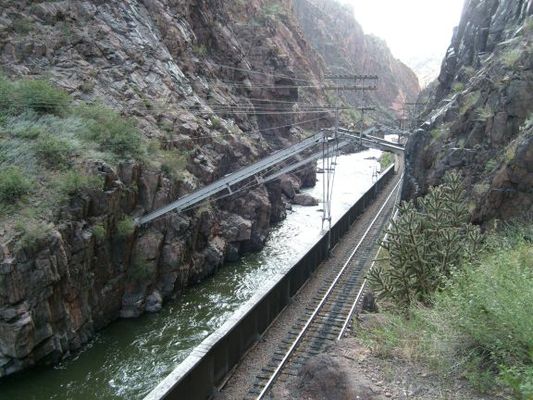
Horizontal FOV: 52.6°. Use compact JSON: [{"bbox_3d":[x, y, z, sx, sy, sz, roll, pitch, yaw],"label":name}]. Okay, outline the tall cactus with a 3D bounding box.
[{"bbox_3d":[2.360,0.616,8.000,1.690,1.950,1.400,0,8,0],"label":"tall cactus"}]

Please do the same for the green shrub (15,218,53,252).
[{"bbox_3d":[-13.833,2.108,32.000,2.260,1.920,1.920,0,8,0],"label":"green shrub"}]

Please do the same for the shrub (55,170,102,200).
[{"bbox_3d":[-13.254,-1.022,38.000,3.380,2.010,2.880,0,8,0],"label":"shrub"}]

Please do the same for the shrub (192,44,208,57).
[{"bbox_3d":[-10.163,-23.021,83.000,2.460,1.760,2.090,0,8,0],"label":"shrub"}]

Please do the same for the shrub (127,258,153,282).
[{"bbox_3d":[-9.189,5.101,39.000,1.880,1.650,1.600,0,8,0],"label":"shrub"}]

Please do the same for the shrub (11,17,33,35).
[{"bbox_3d":[-25.909,-18.454,57.000,2.330,1.810,1.980,0,8,0],"label":"shrub"}]

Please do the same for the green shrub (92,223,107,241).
[{"bbox_3d":[-11.309,2.133,36.500,0.950,1.160,0.810,0,8,0],"label":"green shrub"}]

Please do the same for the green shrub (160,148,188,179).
[{"bbox_3d":[-8.022,-3.183,47.000,2.440,2.490,2.080,0,8,0],"label":"green shrub"}]

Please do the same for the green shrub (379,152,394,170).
[{"bbox_3d":[21.818,-7.000,98.000,2.910,3.110,2.470,0,8,0],"label":"green shrub"}]

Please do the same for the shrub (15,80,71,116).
[{"bbox_3d":[-18.701,-8.474,45.000,4.680,2.860,3.970,0,8,0],"label":"shrub"}]

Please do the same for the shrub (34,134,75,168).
[{"bbox_3d":[-15.929,-3.644,40.500,3.010,2.430,2.550,0,8,0],"label":"shrub"}]

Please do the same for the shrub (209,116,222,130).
[{"bbox_3d":[-6.245,-9.367,66.000,1.710,1.630,1.460,0,8,0],"label":"shrub"}]

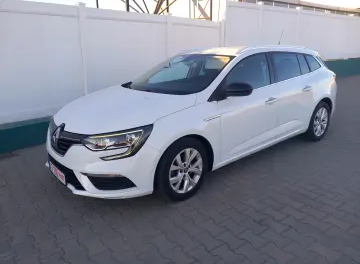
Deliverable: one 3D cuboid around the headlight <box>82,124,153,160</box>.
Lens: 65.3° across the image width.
[{"bbox_3d":[-0.540,0.078,2.404,0.460,0.270,0.470,-14,19,-38],"label":"headlight"}]

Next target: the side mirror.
[{"bbox_3d":[0.591,-0.411,2.787,0.160,0.145,0.210,-14,19,-38],"label":"side mirror"}]

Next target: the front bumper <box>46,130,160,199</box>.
[{"bbox_3d":[-0.955,0.180,2.857,0.620,0.550,1.780,-14,19,-38],"label":"front bumper"}]

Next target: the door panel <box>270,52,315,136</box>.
[{"bbox_3d":[1.518,-0.536,3.767,1.020,1.050,0.260,-14,19,-38],"label":"door panel"}]

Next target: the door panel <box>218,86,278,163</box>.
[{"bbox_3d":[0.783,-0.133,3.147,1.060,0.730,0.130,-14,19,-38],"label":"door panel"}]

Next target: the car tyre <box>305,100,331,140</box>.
[{"bbox_3d":[2.097,-0.161,4.337,0.632,0.632,0.210,-14,19,-38],"label":"car tyre"}]

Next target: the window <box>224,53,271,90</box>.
[{"bbox_3d":[0.752,-0.673,3.116,0.950,0.400,0.080,-14,-7,-38],"label":"window"}]

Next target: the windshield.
[{"bbox_3d":[0.049,-0.753,3.491,0.860,0.130,1.360,-43,35,-25],"label":"windshield"}]

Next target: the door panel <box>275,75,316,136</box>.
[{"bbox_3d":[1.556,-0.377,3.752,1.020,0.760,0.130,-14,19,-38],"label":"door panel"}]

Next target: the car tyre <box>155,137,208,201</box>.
[{"bbox_3d":[0.013,0.352,2.678,0.632,0.632,0.210,-14,19,-38],"label":"car tyre"}]

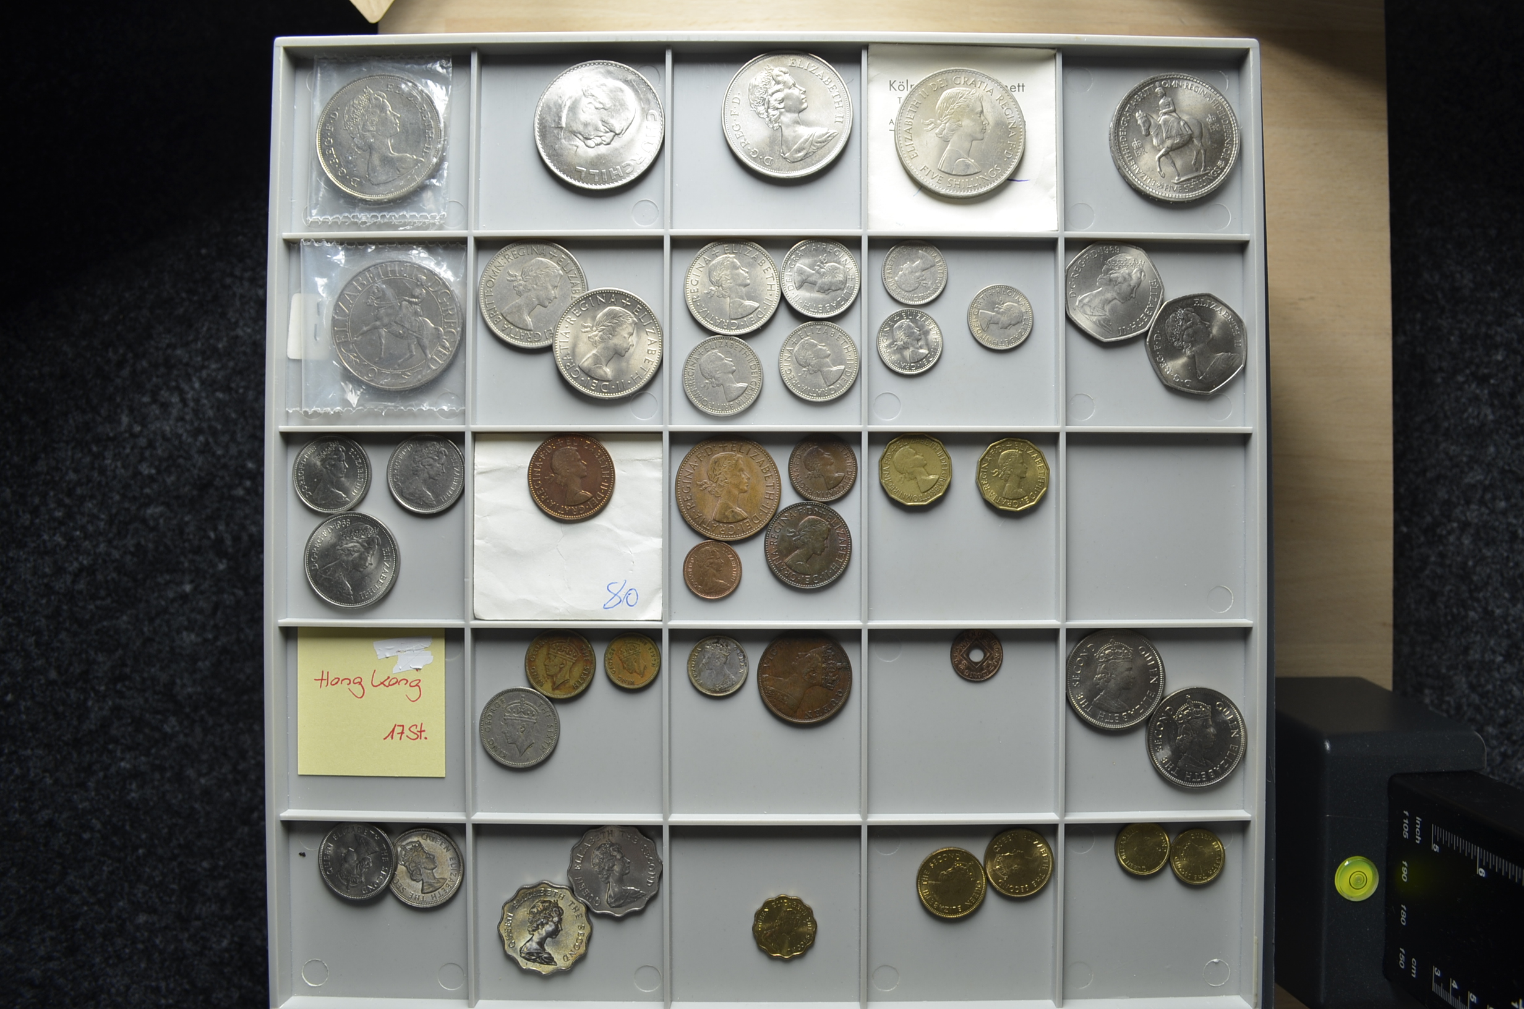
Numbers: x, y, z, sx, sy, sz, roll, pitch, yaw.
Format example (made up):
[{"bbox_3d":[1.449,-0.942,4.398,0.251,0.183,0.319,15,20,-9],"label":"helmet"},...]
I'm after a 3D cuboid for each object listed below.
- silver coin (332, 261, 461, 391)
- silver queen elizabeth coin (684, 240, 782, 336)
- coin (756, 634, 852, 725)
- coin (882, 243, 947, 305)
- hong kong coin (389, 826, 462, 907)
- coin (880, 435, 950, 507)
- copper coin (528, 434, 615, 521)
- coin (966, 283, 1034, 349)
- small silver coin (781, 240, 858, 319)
[{"bbox_3d":[-0.109,-0.053,0.339,0.039,0.003,0.039,0,89,0],"label":"silver coin"},{"bbox_3d":[-0.009,-0.065,0.340,0.029,0.002,0.029,0,89,0],"label":"silver queen elizabeth coin"},{"bbox_3d":[0.013,0.052,0.338,0.028,0.002,0.028,0,90,0],"label":"coin"},{"bbox_3d":[0.045,-0.069,0.339,0.019,0.001,0.019,0,90,0],"label":"coin"},{"bbox_3d":[-0.099,0.108,0.338,0.024,0.002,0.024,0,90,0],"label":"hong kong coin"},{"bbox_3d":[0.046,-0.010,0.339,0.022,0.002,0.022,0,89,0],"label":"coin"},{"bbox_3d":[-0.056,-0.008,0.338,0.025,0.002,0.025,0,90,0],"label":"copper coin"},{"bbox_3d":[0.071,-0.056,0.341,0.019,0.001,0.019,0,90,0],"label":"coin"},{"bbox_3d":[0.018,-0.067,0.341,0.024,0.002,0.024,0,90,0],"label":"small silver coin"}]

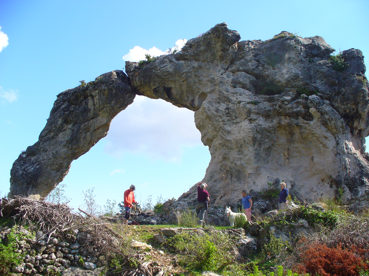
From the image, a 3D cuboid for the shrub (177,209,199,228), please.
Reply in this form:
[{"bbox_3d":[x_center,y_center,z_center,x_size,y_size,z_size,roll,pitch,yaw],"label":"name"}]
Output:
[{"bbox_3d":[0.119,3.148,15.600,0.860,0.740,0.700,0,-11,0],"label":"shrub"}]

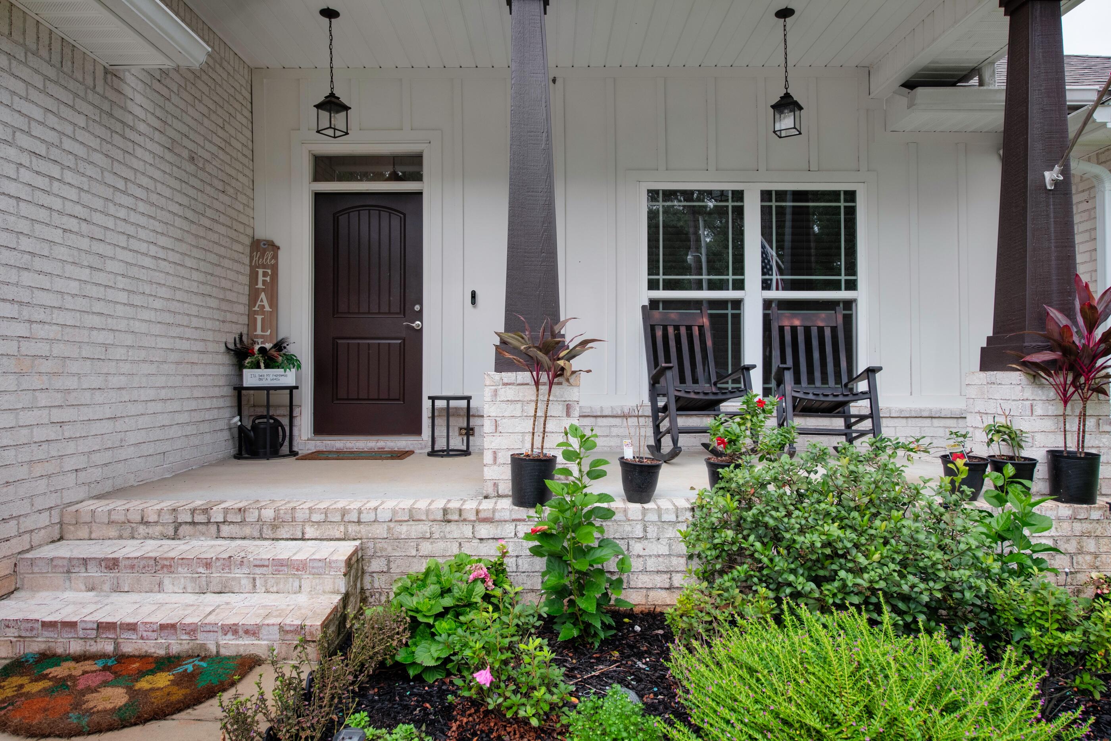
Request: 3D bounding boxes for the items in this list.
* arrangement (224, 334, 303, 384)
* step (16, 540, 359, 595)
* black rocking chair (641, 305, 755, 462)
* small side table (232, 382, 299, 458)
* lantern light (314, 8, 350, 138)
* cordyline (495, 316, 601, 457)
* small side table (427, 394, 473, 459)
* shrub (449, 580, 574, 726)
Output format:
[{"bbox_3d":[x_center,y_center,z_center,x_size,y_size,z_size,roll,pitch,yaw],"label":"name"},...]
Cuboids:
[{"bbox_3d":[-2.200,-0.082,5.130,0.550,0.400,0.320,0,0,-12],"label":"arrangement"},{"bbox_3d":[-1.665,0.905,3.160,1.450,0.160,0.320,0,0,0],"label":"step"},{"bbox_3d":[1.000,0.081,5.050,0.680,1.179,0.870,0,-1,-8],"label":"black rocking chair"},{"bbox_3d":[-2.220,0.395,5.220,0.460,0.550,0.460,0,0,0],"label":"small side table"},{"bbox_3d":[-1.572,-2.086,4.790,0.172,0.850,0.172,-1,-1,36],"label":"lantern light"},{"bbox_3d":[-0.037,0.080,3.370,0.530,0.700,0.450,0,0,0],"label":"cordyline"},{"bbox_3d":[-0.820,0.433,5.290,0.340,0.475,0.340,0,0,0],"label":"small side table"},{"bbox_3d":[-0.148,0.925,2.331,0.430,0.375,0.460,0,-1,0],"label":"shrub"}]

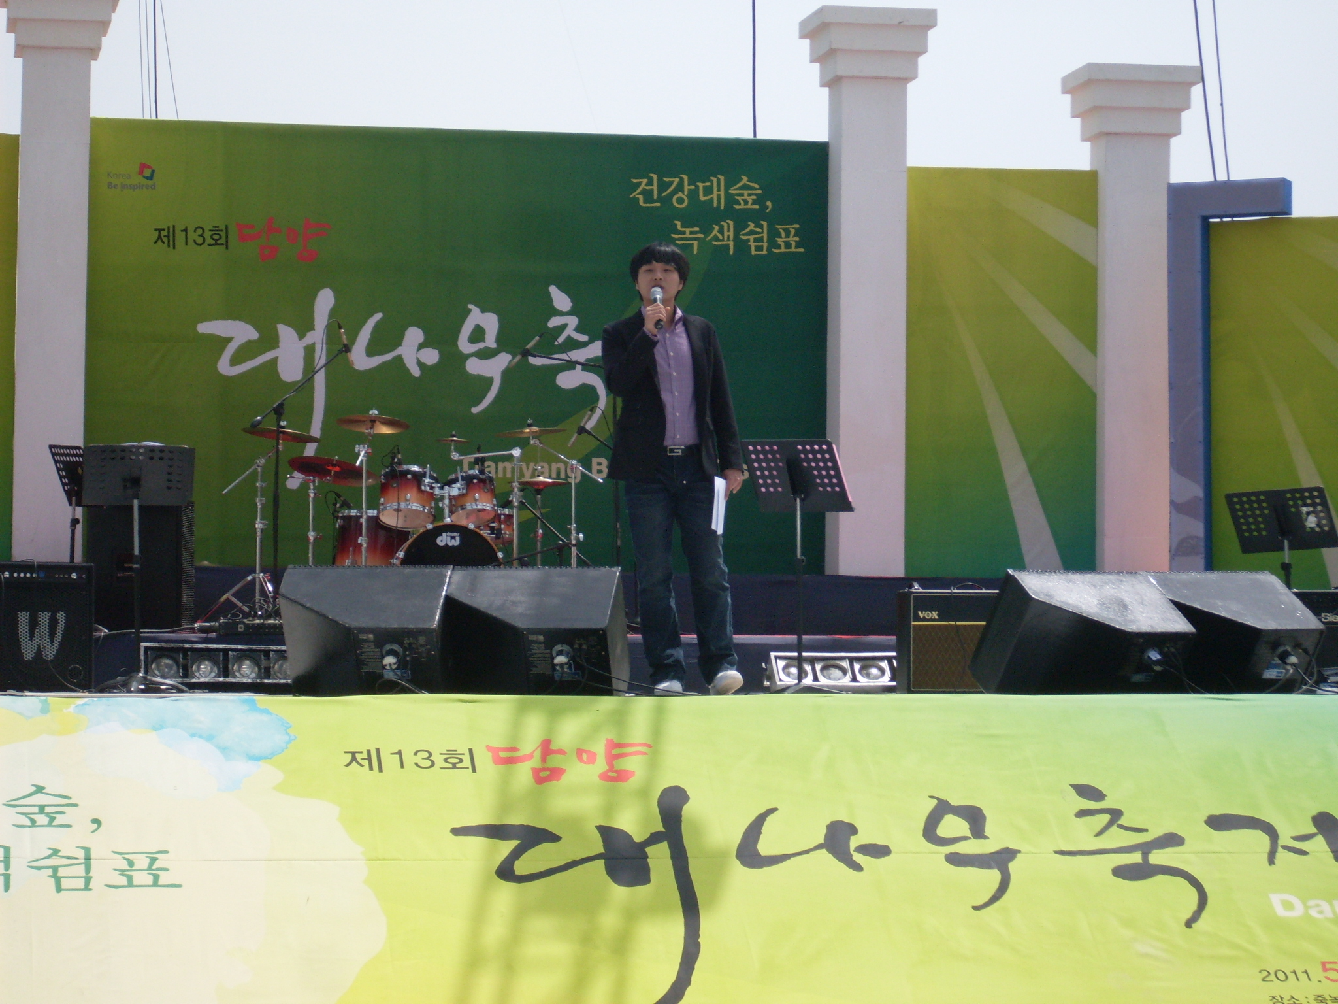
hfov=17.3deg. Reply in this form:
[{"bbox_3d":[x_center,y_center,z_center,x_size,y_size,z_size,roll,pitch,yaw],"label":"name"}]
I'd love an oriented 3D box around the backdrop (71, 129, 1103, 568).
[{"bbox_3d":[-0.400,-0.895,26.300,6.150,2.680,0.150,1,-2,-9],"label":"backdrop"}]

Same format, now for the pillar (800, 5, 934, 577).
[{"bbox_3d":[1.200,-1.235,26.500,0.690,3.400,0.690,1,-2,-9],"label":"pillar"}]

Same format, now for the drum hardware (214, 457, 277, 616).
[{"bbox_3d":[-2.267,0.223,23.800,0.450,0.980,0.450,1,-2,-9],"label":"drum hardware"}]

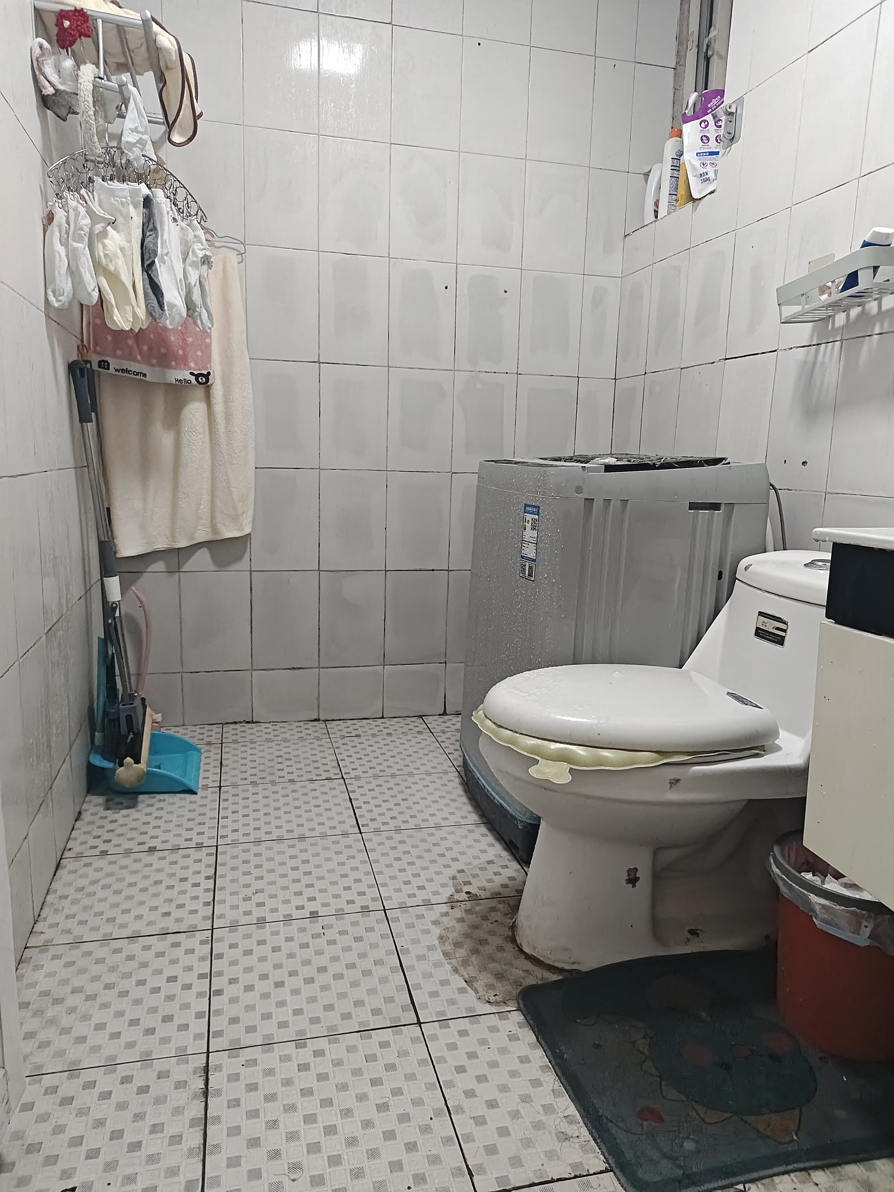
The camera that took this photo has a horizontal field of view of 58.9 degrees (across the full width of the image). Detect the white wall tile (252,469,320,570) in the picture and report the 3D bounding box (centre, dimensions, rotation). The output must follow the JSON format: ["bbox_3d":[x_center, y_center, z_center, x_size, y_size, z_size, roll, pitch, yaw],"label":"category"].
[{"bbox_3d":[-0.476,-0.222,2.327,0.200,0.301,0.010,-1,11,-14],"label":"white wall tile"}]

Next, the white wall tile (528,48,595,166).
[{"bbox_3d":[0.332,-1.419,2.308,0.199,0.299,0.010,-1,10,-14],"label":"white wall tile"}]

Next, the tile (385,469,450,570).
[{"bbox_3d":[-0.088,-0.229,2.427,0.198,0.299,0.011,-1,10,-14],"label":"tile"}]

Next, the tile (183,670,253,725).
[{"bbox_3d":[-0.684,0.305,2.371,0.198,0.159,0.011,-1,10,-14],"label":"tile"}]

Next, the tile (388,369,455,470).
[{"bbox_3d":[-0.080,-0.524,2.367,0.199,0.300,0.010,-1,10,-14],"label":"tile"}]

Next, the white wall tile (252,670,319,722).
[{"bbox_3d":[-0.490,0.302,2.421,0.198,0.161,0.011,-1,10,-14],"label":"white wall tile"}]

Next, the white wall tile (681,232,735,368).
[{"bbox_3d":[0.663,-0.743,2.011,0.010,0.300,0.200,-1,11,-15],"label":"white wall tile"}]

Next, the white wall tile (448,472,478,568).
[{"bbox_3d":[0.105,-0.233,2.476,0.200,0.301,0.010,-1,11,-14],"label":"white wall tile"}]

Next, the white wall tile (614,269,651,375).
[{"bbox_3d":[0.562,-0.811,2.373,0.010,0.300,0.185,-1,11,-15],"label":"white wall tile"}]

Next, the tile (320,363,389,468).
[{"bbox_3d":[-0.274,-0.521,2.321,0.200,0.300,0.010,-1,11,-14],"label":"tile"}]

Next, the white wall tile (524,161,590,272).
[{"bbox_3d":[0.324,-1.123,2.360,0.199,0.299,0.010,-1,10,-14],"label":"white wall tile"}]

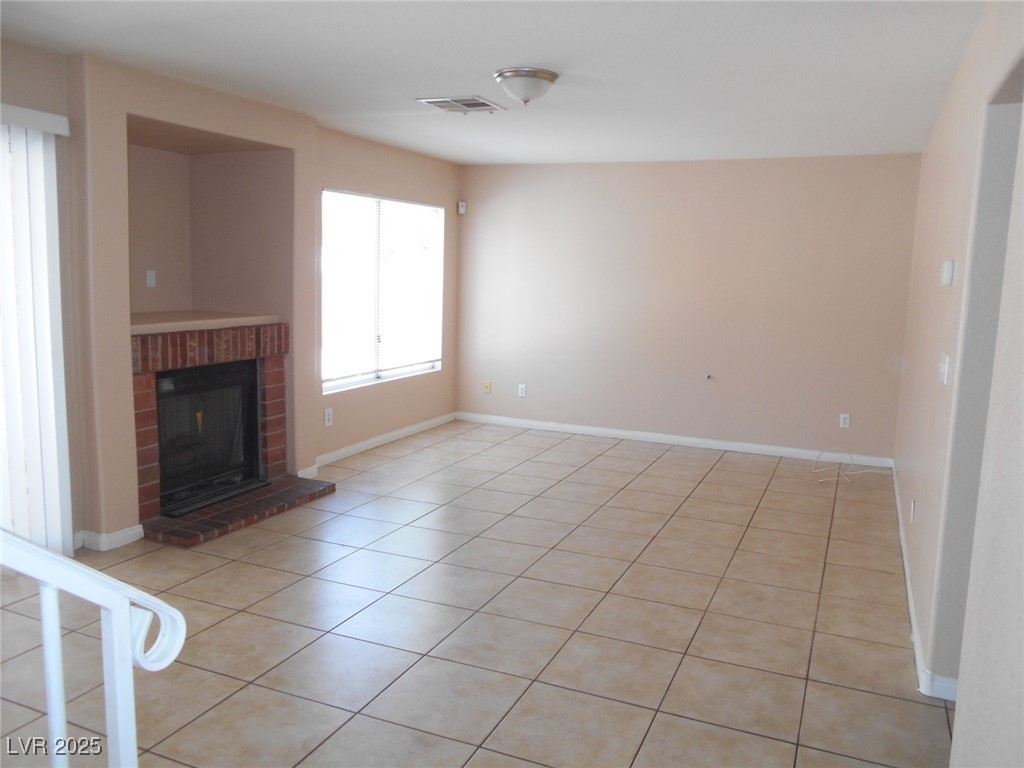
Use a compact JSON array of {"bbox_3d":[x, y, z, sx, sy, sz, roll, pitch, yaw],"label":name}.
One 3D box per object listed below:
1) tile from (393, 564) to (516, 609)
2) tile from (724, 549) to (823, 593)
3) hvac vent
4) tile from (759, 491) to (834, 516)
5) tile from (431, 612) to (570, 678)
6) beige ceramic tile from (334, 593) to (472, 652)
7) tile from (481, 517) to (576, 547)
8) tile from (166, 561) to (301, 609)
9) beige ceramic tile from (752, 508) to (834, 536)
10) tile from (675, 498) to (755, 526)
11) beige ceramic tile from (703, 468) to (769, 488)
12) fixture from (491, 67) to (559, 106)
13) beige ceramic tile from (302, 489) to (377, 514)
[{"bbox_3d":[-0.269,0.959,3.671,0.450,0.012,0.450,4,8,23],"label":"tile"},{"bbox_3d":[1.347,0.957,3.926,0.450,0.012,0.450,4,8,24],"label":"tile"},{"bbox_3d":[-0.307,-1.711,4.702,0.400,0.030,0.380,4,8,23],"label":"hvac vent"},{"bbox_3d":[1.943,0.812,5.233,0.450,0.012,0.450,4,8,23],"label":"tile"},{"bbox_3d":[-0.035,1.040,3.073,0.450,0.012,0.450,4,8,24],"label":"tile"},{"bbox_3d":[-0.451,1.010,3.252,0.450,0.012,0.450,4,8,24],"label":"beige ceramic tile"},{"bbox_3d":[0.100,0.862,4.512,0.450,0.012,0.450,4,8,23],"label":"tile"},{"bbox_3d":[-1.281,0.941,3.602,0.450,0.010,0.450,5,8,24],"label":"tile"},{"bbox_3d":[1.716,0.856,4.739,0.450,0.010,0.450,5,8,24],"label":"beige ceramic tile"},{"bbox_3d":[1.313,0.827,4.942,0.450,0.012,0.450,4,8,24],"label":"tile"},{"bbox_3d":[1.670,0.724,5.724,0.450,0.010,0.450,5,8,24],"label":"beige ceramic tile"},{"bbox_3d":[0.073,-1.524,4.000,0.340,0.155,0.340,1,8,0],"label":"fixture"},{"bbox_3d":[-1.122,0.758,5.038,0.413,0.010,0.442,5,9,24],"label":"beige ceramic tile"}]

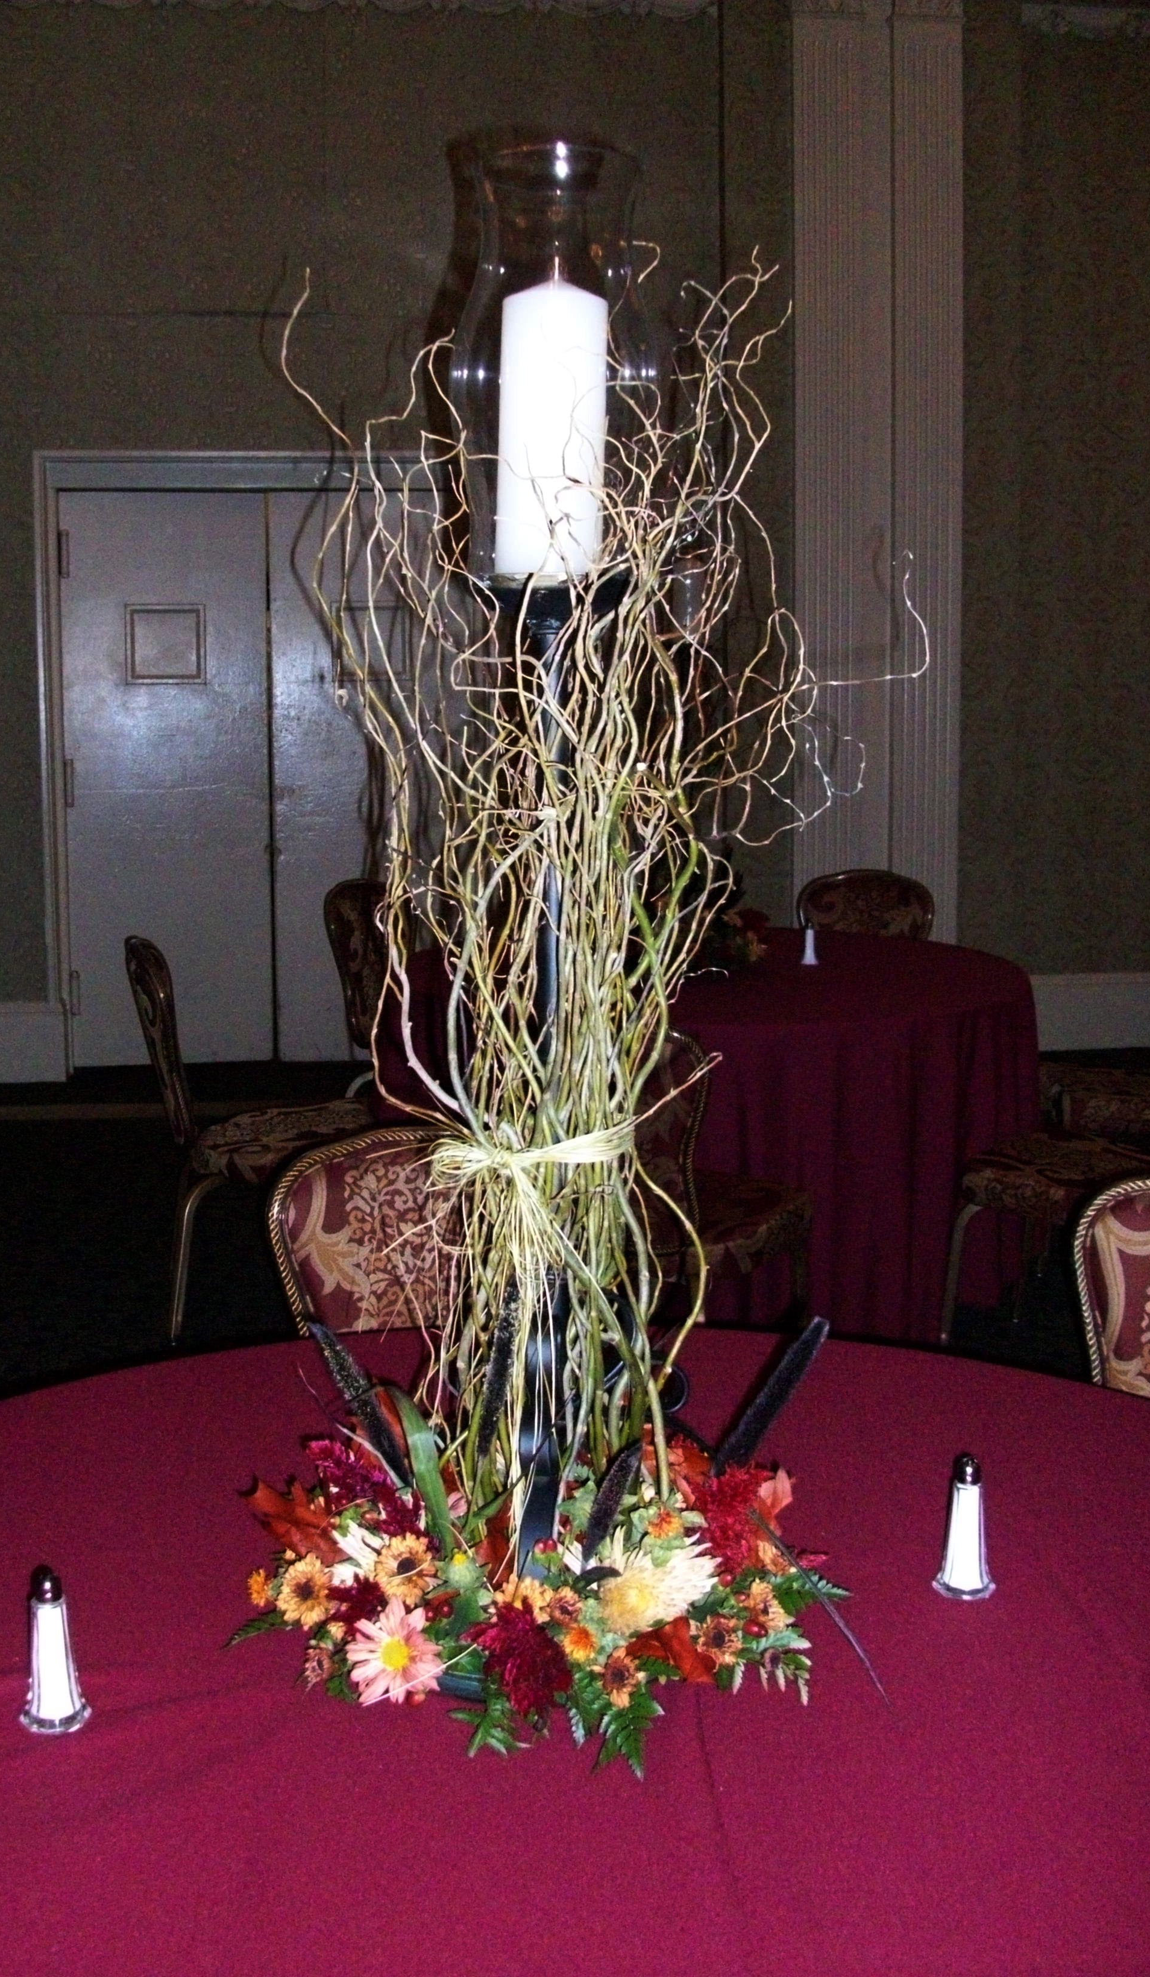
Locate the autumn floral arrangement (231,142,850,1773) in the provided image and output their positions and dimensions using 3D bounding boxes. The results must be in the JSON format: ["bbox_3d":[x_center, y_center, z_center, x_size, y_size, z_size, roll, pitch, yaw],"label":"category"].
[{"bbox_3d":[-0.020,-0.032,1.369,0.450,1.030,0.420,0,8,0],"label":"autumn floral arrangement"}]

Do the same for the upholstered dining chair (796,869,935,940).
[{"bbox_3d":[0.825,0.123,6.018,0.455,0.920,0.580,3,8,20],"label":"upholstered dining chair"}]

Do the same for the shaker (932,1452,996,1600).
[{"bbox_3d":[0.303,0.413,1.505,0.048,0.108,0.048,0,8,0],"label":"shaker"}]

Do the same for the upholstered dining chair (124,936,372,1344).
[{"bbox_3d":[-0.758,0.338,4.613,0.580,0.910,0.460,-4,9,-23],"label":"upholstered dining chair"}]

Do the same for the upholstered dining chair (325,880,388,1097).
[{"bbox_3d":[-0.409,0.166,5.811,0.600,0.910,0.460,4,9,26],"label":"upholstered dining chair"}]

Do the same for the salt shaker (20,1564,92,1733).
[{"bbox_3d":[-0.354,0.443,1.315,0.048,0.108,0.048,0,8,0],"label":"salt shaker"}]

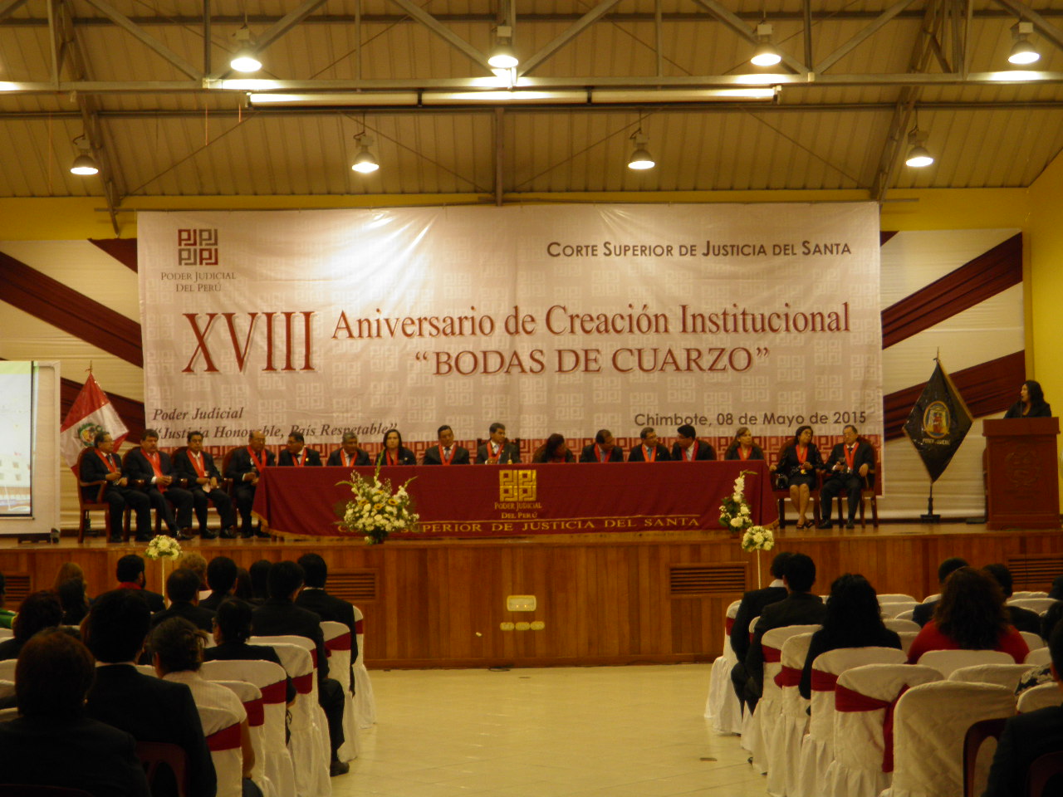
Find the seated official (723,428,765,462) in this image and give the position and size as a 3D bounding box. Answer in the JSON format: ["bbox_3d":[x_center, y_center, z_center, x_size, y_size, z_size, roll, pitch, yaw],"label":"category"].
[{"bbox_3d":[2.436,0.919,21.730,0.490,1.210,0.750,-1,-3,0],"label":"seated official"}]

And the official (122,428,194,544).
[{"bbox_3d":[-4.317,0.997,22.082,0.640,1.316,0.850,0,-3,-22],"label":"official"}]

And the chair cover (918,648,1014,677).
[{"bbox_3d":[1.912,1.554,8.569,0.460,0.885,0.560,-1,-3,-3],"label":"chair cover"}]

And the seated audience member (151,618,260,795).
[{"bbox_3d":[-1.262,1.415,7.204,0.520,1.200,0.820,-1,-3,-2],"label":"seated audience member"}]

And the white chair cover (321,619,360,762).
[{"bbox_3d":[-1.280,1.753,11.465,0.470,0.885,0.570,-1,-3,-1],"label":"white chair cover"}]

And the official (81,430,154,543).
[{"bbox_3d":[-4.649,0.984,21.381,0.540,1.250,0.780,2,-4,-38],"label":"official"}]

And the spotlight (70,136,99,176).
[{"bbox_3d":[-6.043,-3.316,25.726,0.385,0.492,0.385,-1,-3,-2],"label":"spotlight"}]

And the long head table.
[{"bbox_3d":[-0.160,1.137,20.819,5.550,0.790,0.800,-1,-3,-3],"label":"long head table"}]

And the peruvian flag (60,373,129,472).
[{"bbox_3d":[-5.756,0.420,25.017,0.920,1.500,0.250,-1,-3,-5],"label":"peruvian flag"}]

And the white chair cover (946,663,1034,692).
[{"bbox_3d":[2.011,1.584,8.324,0.490,0.880,0.560,-1,-3,-2],"label":"white chair cover"}]

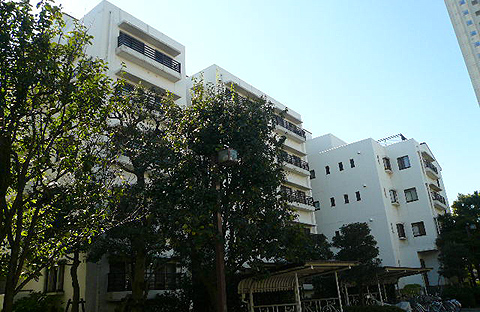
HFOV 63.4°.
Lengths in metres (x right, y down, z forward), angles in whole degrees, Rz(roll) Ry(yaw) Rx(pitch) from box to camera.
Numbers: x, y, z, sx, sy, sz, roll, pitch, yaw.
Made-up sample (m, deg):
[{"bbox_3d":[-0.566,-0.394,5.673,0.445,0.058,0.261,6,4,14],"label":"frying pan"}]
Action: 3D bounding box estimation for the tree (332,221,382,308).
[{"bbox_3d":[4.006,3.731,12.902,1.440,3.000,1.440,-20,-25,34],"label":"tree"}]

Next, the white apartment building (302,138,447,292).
[{"bbox_3d":[12.545,5.352,34.034,9.600,13.100,9.400,-20,-25,34],"label":"white apartment building"}]

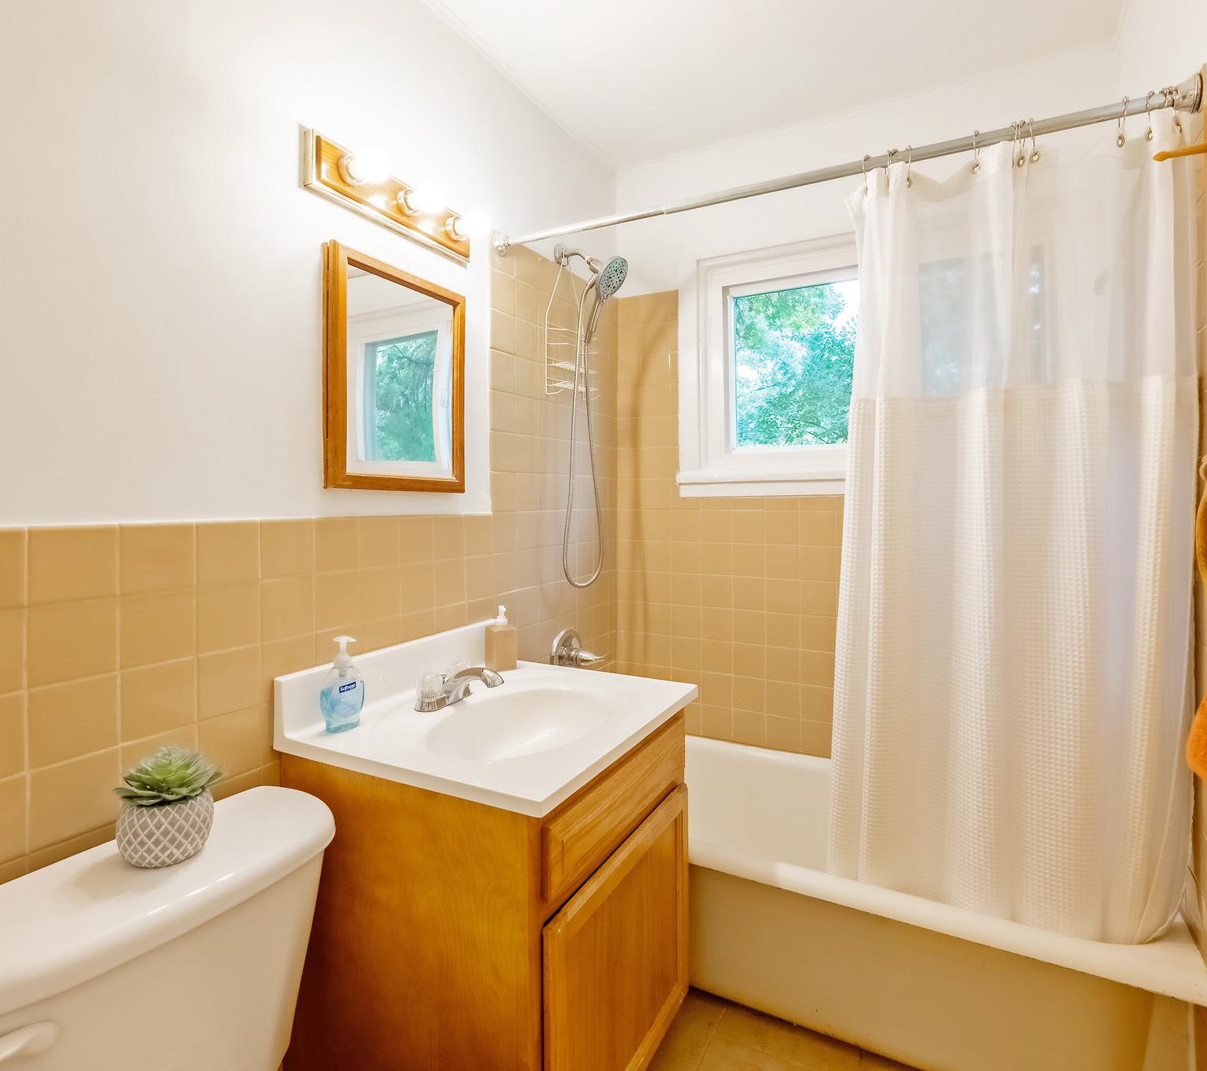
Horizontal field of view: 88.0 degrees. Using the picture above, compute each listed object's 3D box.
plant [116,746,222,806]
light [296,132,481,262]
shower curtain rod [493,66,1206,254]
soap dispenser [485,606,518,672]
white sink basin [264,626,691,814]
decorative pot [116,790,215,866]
[{"bbox_3d":[-0.597,0.315,0.853,0.115,0.060,0.115,1,3,29],"label":"plant"},{"bbox_3d":[-0.411,-0.742,1.377,0.145,0.112,0.455,1,3,29],"label":"light"},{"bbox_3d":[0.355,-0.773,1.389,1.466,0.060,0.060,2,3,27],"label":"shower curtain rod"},{"bbox_3d":[-0.268,0.267,1.641,0.055,0.158,0.055,-1,3,-26],"label":"soap dispenser"},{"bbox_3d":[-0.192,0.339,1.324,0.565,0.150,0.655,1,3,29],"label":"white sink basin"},{"bbox_3d":[-0.597,0.396,0.853,0.107,0.072,0.107,0,3,0],"label":"decorative pot"}]

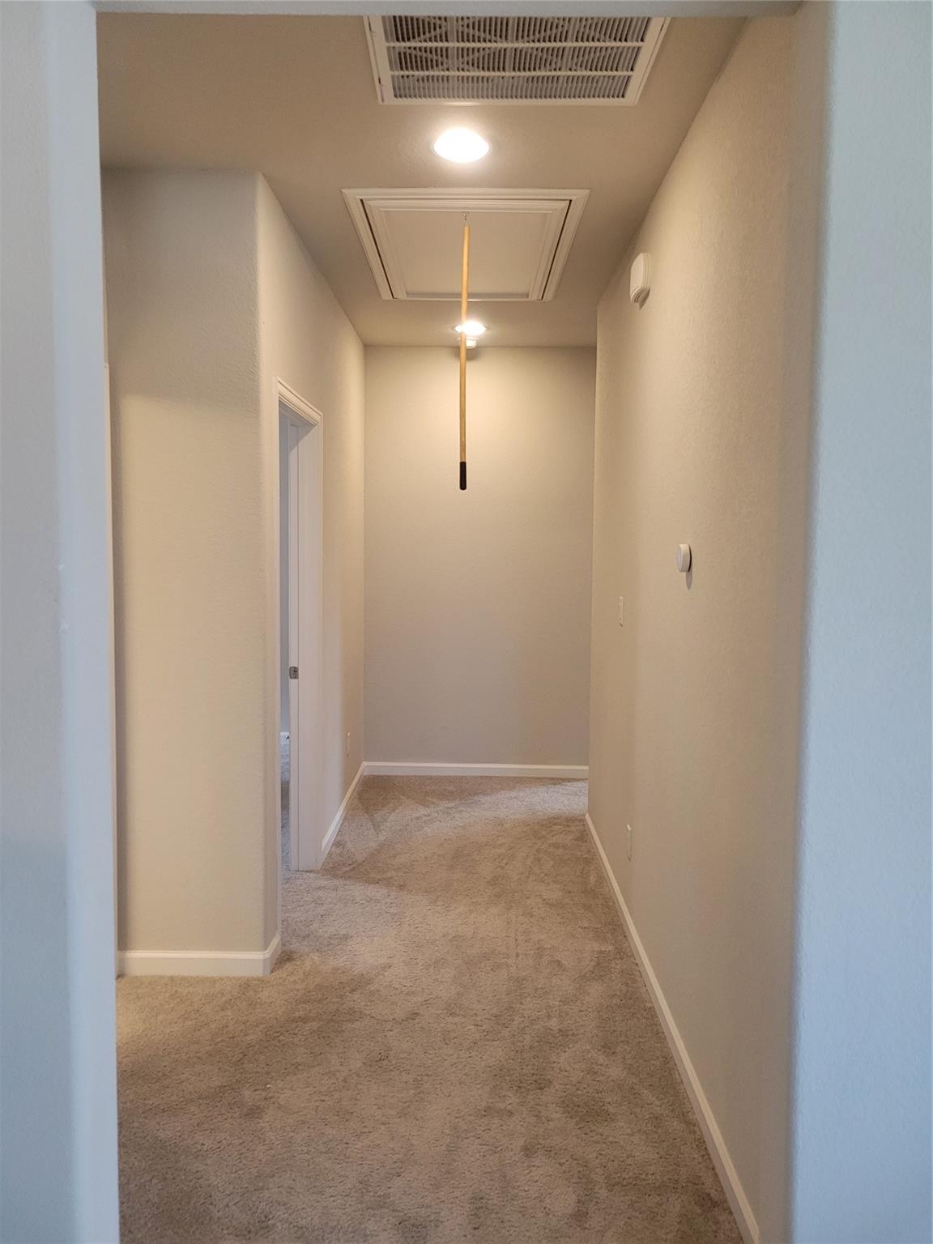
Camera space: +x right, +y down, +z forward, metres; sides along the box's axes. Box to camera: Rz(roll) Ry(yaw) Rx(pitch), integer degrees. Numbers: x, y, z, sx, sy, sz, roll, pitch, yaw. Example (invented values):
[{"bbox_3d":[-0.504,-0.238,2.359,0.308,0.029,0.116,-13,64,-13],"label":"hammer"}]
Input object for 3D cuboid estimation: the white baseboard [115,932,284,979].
[{"bbox_3d":[-0.948,1.184,3.340,0.525,0.087,0.175,1,5,0],"label":"white baseboard"}]

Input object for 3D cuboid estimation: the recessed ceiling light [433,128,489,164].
[{"bbox_3d":[-0.015,-1.462,2.904,0.187,0.030,0.187,1,5,0],"label":"recessed ceiling light"}]

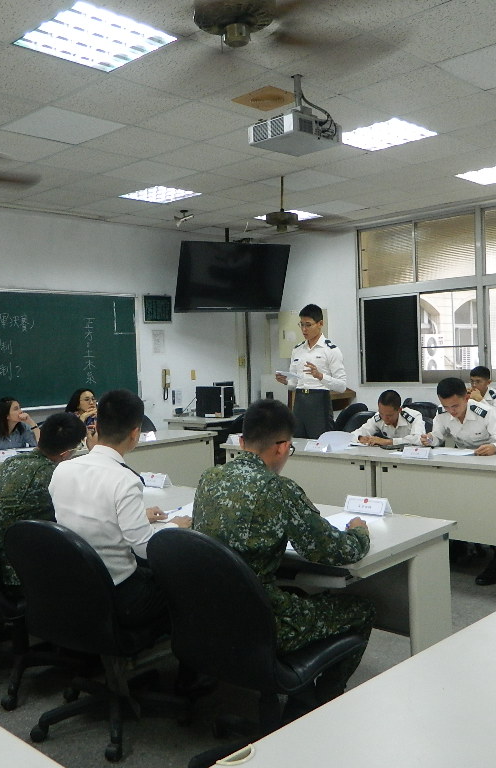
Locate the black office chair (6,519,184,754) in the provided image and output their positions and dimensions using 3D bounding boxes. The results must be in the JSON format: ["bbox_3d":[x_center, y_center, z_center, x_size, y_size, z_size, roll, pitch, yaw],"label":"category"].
[{"bbox_3d":[-0.557,0.903,2.905,0.600,0.878,0.630,-1,3,30],"label":"black office chair"}]

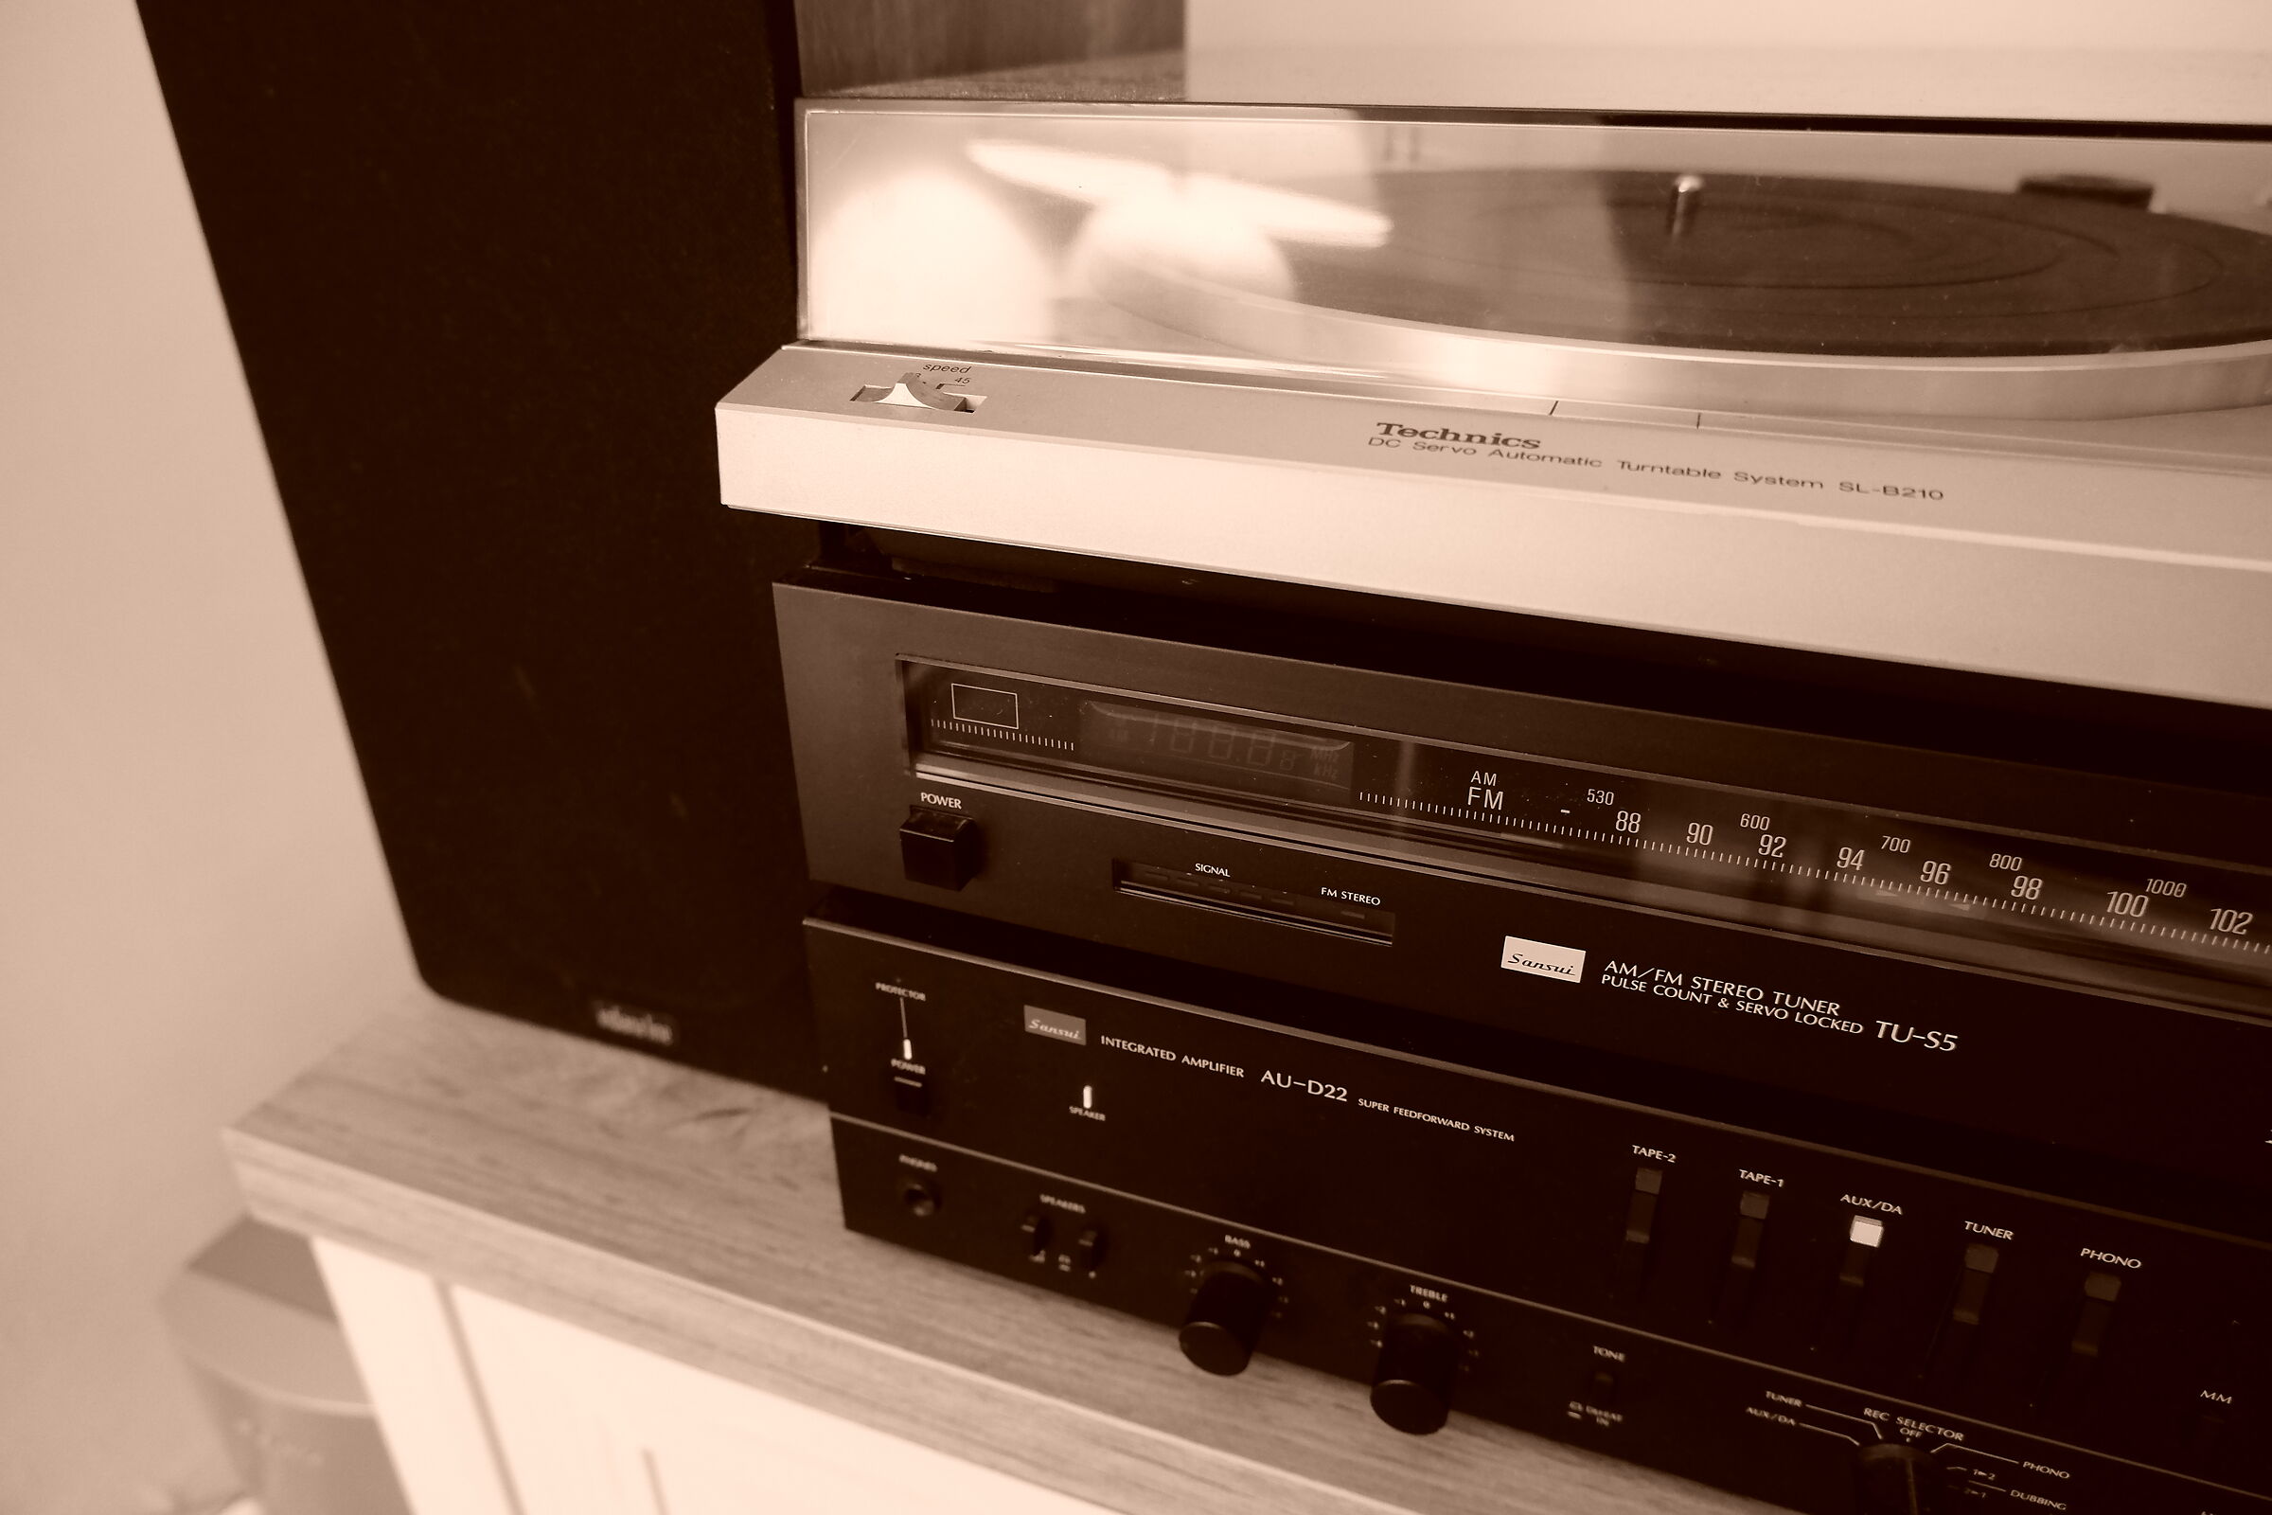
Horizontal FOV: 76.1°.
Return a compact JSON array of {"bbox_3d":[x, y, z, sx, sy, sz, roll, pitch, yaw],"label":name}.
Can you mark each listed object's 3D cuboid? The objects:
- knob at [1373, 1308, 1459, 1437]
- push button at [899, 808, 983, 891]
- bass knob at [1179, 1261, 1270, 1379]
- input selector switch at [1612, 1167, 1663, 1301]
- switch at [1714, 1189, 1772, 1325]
[{"bbox_3d":[0.064,0.140,0.330,0.018,0.018,0.018,10,30,17],"label":"knob"},{"bbox_3d":[-0.043,0.020,0.316,0.014,0.013,0.009,10,30,17],"label":"push button"},{"bbox_3d":[0.021,0.133,0.344,0.018,0.018,0.018,10,30,17],"label":"bass knob"},{"bbox_3d":[0.103,0.099,0.299,0.005,0.032,0.006,10,30,17],"label":"input selector switch"},{"bbox_3d":[0.122,0.102,0.293,0.005,0.032,0.006,10,30,17],"label":"switch"}]

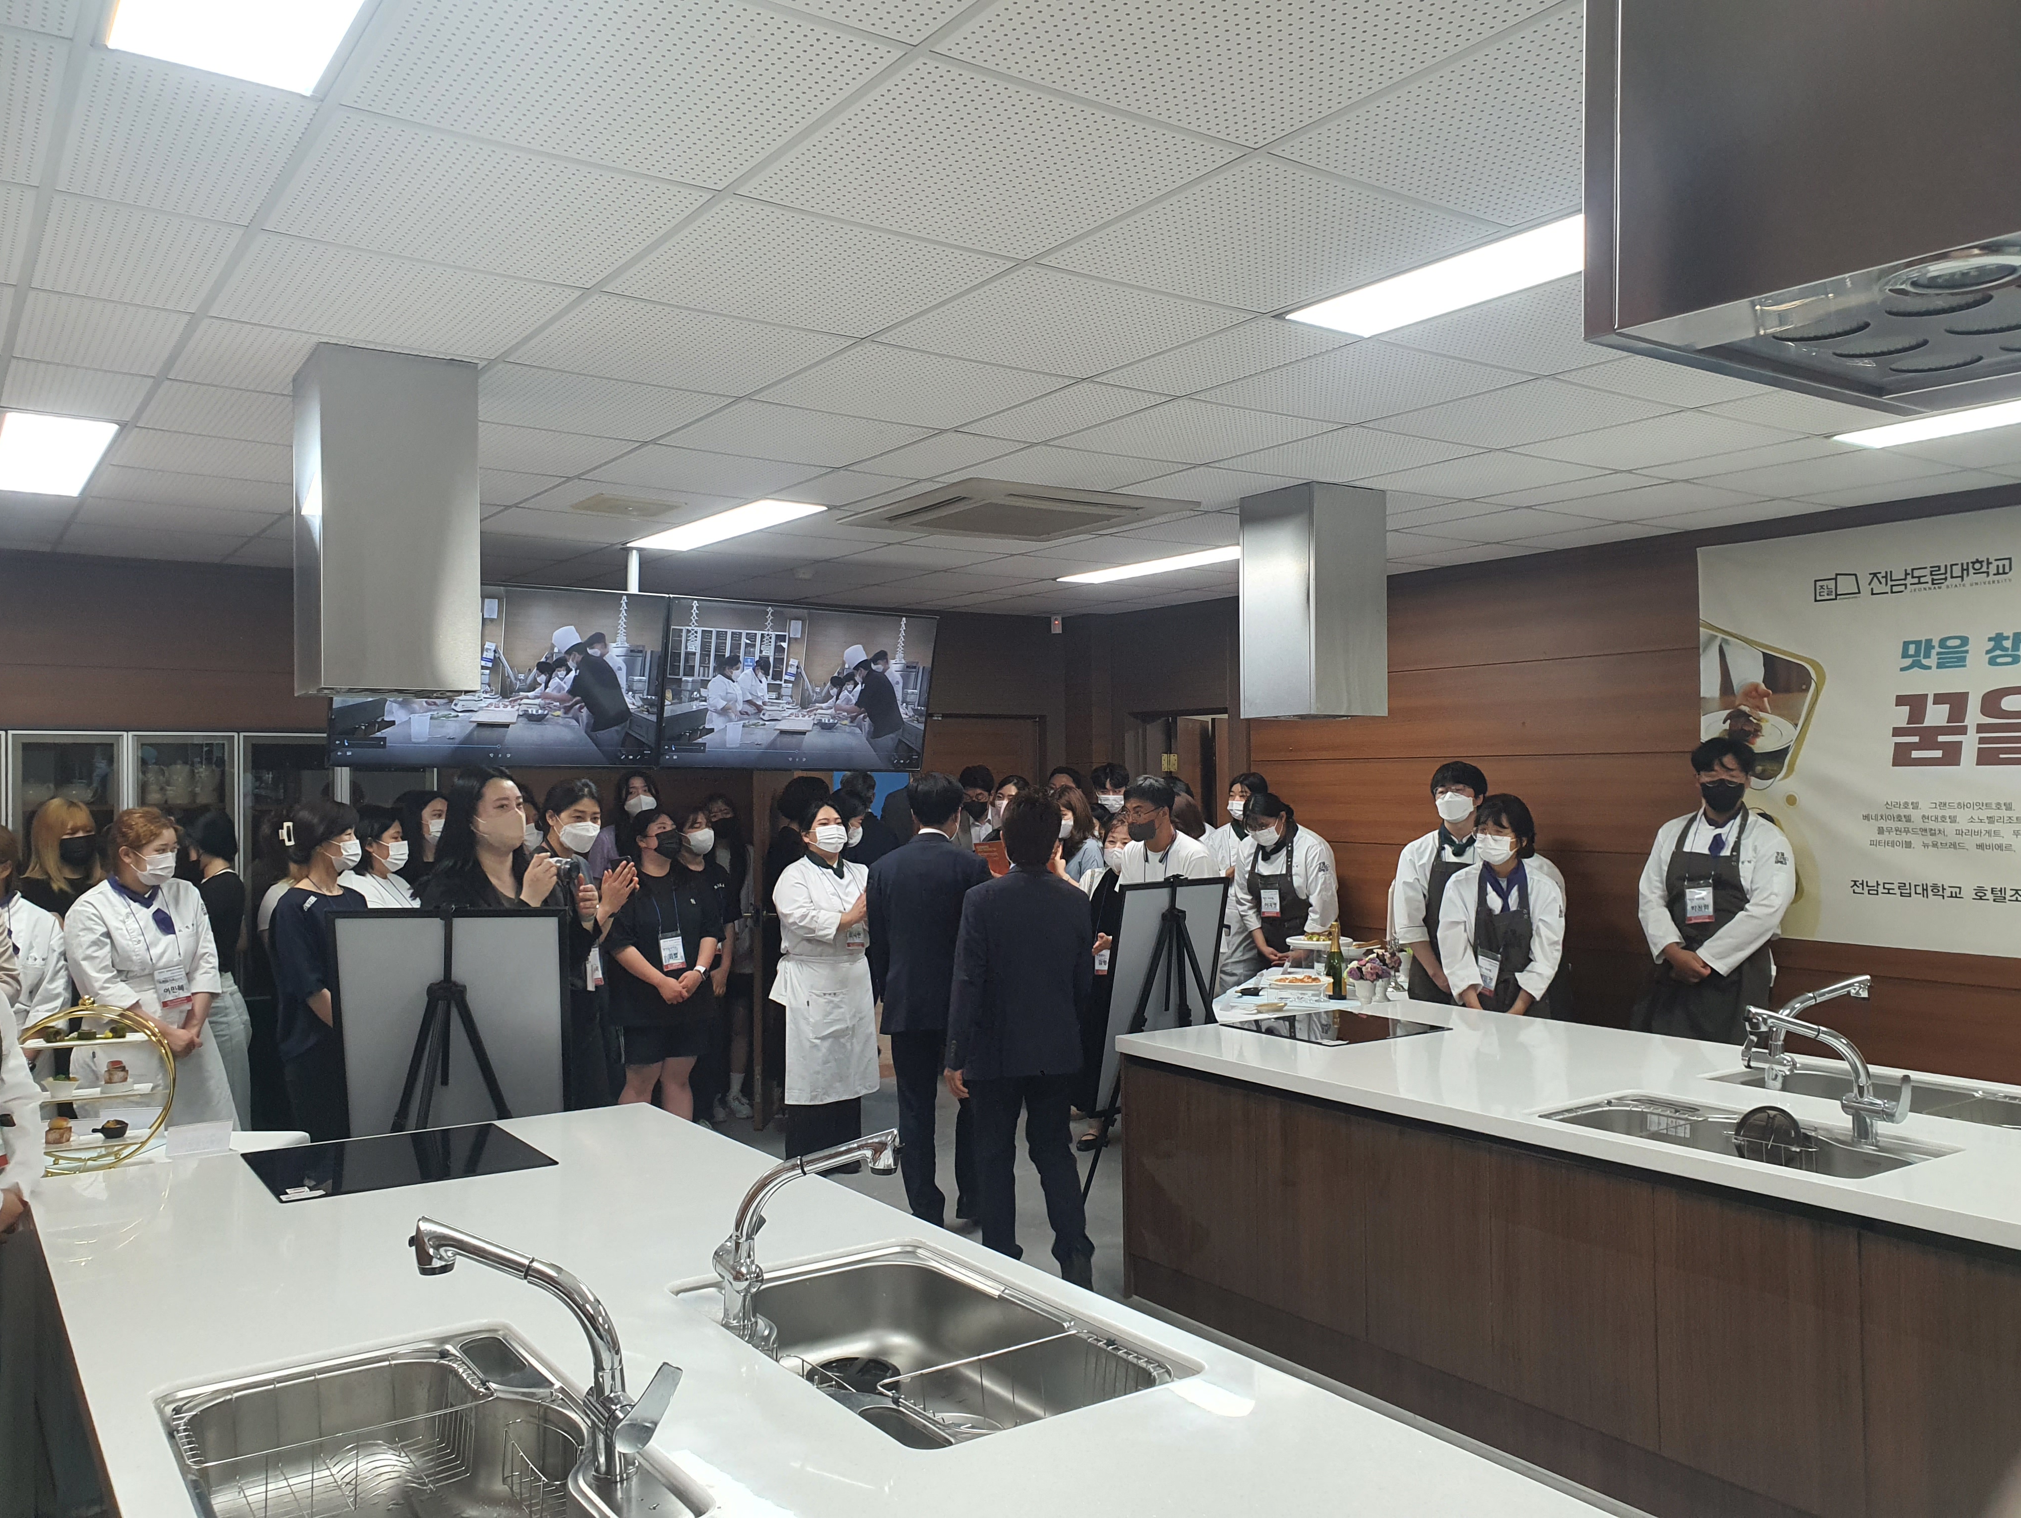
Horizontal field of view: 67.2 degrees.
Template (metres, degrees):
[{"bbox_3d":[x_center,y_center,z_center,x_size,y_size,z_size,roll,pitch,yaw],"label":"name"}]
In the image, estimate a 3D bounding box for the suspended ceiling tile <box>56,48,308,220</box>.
[{"bbox_3d":[-1.242,-0.914,2.264,0.300,0.020,0.590,0,-1,-36],"label":"suspended ceiling tile"}]

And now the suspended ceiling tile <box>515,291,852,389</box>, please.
[{"bbox_3d":[-0.737,-0.908,3.364,0.590,0.020,0.590,0,-1,-36],"label":"suspended ceiling tile"}]

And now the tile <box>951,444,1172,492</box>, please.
[{"bbox_3d":[0.170,-0.900,4.757,0.600,0.020,0.600,0,0,-36],"label":"tile"}]

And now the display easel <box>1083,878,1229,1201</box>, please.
[{"bbox_3d":[0.702,1.115,6.000,0.700,1.330,0.660,0,-1,-38],"label":"display easel"}]

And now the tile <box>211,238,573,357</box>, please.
[{"bbox_3d":[-1.220,-0.908,3.009,0.595,0.018,0.595,0,-1,-35],"label":"tile"}]

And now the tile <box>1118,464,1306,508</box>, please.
[{"bbox_3d":[0.656,-0.909,5.082,0.595,0.018,0.595,0,-1,-35],"label":"tile"}]

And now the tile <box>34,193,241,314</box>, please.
[{"bbox_3d":[-1.585,-0.907,2.757,0.300,0.020,0.600,0,0,-36],"label":"tile"}]

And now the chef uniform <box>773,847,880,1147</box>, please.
[{"bbox_3d":[-0.819,1.077,6.700,0.480,1.380,0.360,0,-1,-34],"label":"chef uniform"}]

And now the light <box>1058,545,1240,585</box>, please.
[{"bbox_3d":[0.725,-0.895,6.980,0.300,0.060,1.200,0,0,-36],"label":"light"}]

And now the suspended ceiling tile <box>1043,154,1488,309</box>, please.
[{"bbox_3d":[0.448,-0.920,2.694,0.590,0.020,0.590,0,-1,-35],"label":"suspended ceiling tile"}]

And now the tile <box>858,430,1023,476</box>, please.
[{"bbox_3d":[-0.208,-0.889,4.450,0.290,0.020,0.590,0,-1,-35],"label":"tile"}]

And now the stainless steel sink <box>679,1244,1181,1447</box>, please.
[{"bbox_3d":[-0.152,1.017,2.457,0.500,0.200,0.800,0,-1,-36],"label":"stainless steel sink"}]

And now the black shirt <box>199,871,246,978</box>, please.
[{"bbox_3d":[-2.962,0.608,5.600,0.250,0.440,0.400,-1,-1,30],"label":"black shirt"}]

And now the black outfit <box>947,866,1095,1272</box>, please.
[{"bbox_3d":[0.037,1.036,5.150,0.480,1.340,0.340,-1,0,-7],"label":"black outfit"}]

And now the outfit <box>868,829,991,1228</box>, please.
[{"bbox_3d":[-0.301,1.006,5.740,0.480,1.480,0.310,-1,-1,12],"label":"outfit"}]

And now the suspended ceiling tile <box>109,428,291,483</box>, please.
[{"bbox_3d":[-2.270,-0.884,4.480,0.600,0.020,0.600,0,0,-36],"label":"suspended ceiling tile"}]

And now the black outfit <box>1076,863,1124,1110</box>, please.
[{"bbox_3d":[0.429,1.077,7.050,0.430,1.160,0.320,-1,-1,45],"label":"black outfit"}]

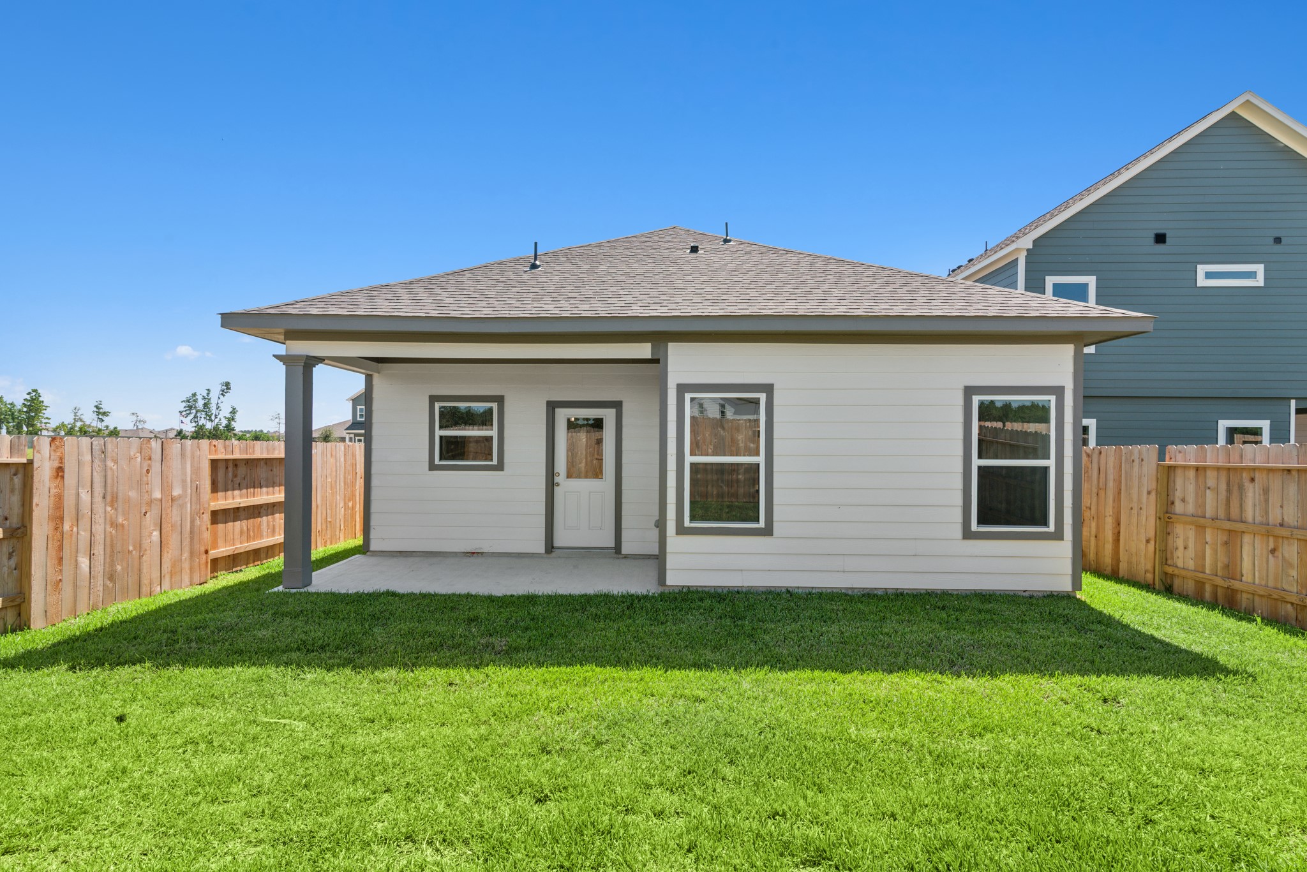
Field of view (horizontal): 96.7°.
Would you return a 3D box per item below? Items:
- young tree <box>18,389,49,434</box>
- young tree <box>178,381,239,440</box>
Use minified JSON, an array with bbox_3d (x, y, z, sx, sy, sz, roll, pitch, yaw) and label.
[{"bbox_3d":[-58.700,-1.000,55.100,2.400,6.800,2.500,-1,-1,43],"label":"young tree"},{"bbox_3d":[-32.100,-0.760,42.100,3.600,6.300,3.300,1,-1,-37],"label":"young tree"}]

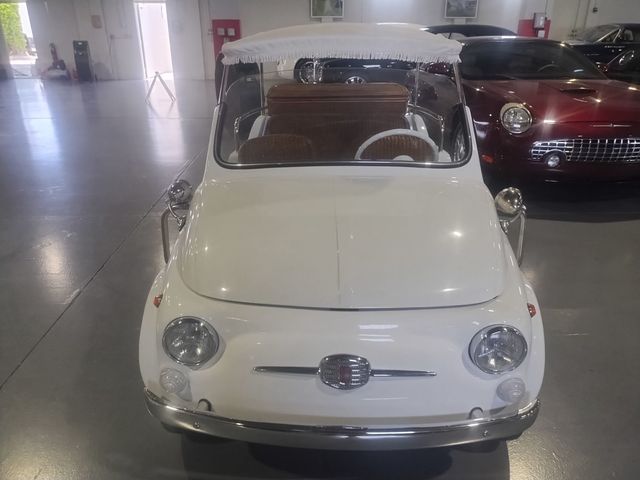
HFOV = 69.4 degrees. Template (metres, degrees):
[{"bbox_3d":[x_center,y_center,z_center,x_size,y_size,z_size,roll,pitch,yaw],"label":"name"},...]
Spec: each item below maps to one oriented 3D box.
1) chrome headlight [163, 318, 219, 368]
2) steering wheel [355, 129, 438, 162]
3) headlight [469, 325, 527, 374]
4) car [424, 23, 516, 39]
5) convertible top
[{"bbox_3d":[-0.388,0.291,1.424,0.170,0.170,0.085,1,20,3],"label":"chrome headlight"},{"bbox_3d":[0.352,-0.373,2.230,0.400,0.400,0.090,1,50,3],"label":"steering wheel"},{"bbox_3d":[0.521,0.303,1.381,0.170,0.170,0.085,1,20,3],"label":"headlight"},{"bbox_3d":[2.257,-3.660,9.443,4.850,1.420,1.850,-6,26,-11],"label":"car"},{"bbox_3d":[0.126,-1.139,2.603,1.110,0.190,1.250,1,25,3],"label":"convertible top"}]

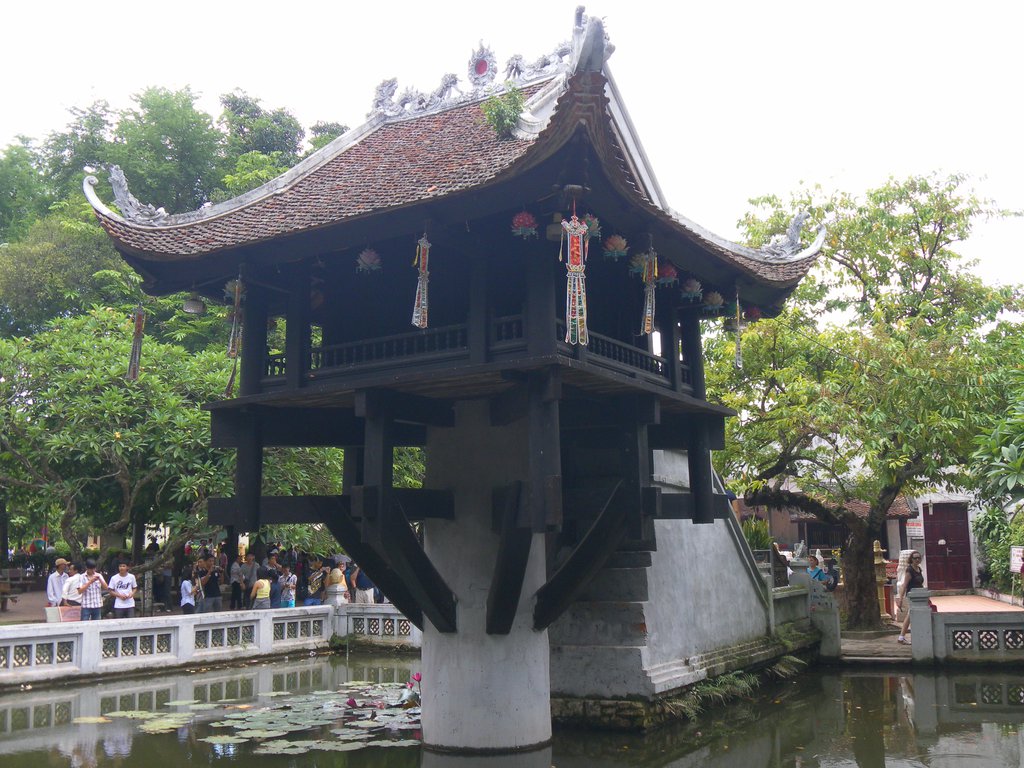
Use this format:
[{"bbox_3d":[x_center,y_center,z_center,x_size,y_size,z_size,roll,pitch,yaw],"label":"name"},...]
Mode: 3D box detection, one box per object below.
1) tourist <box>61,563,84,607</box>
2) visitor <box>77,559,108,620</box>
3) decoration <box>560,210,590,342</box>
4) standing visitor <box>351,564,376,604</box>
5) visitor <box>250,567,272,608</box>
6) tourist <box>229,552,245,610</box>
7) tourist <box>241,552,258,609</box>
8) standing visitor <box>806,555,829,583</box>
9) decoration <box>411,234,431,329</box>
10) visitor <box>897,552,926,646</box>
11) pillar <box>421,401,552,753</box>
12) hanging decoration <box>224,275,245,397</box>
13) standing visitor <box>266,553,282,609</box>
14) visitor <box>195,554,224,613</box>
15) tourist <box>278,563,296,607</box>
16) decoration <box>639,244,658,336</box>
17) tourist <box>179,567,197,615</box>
[{"bbox_3d":[-6.999,3.673,16.538,0.350,1.620,0.480,1,-10,-10],"label":"tourist"},{"bbox_3d":[-7.106,3.791,17.432,0.520,1.700,0.400,2,-10,-17],"label":"visitor"},{"bbox_3d":[0.462,-0.784,7.526,0.200,1.014,0.180,0,-10,-5],"label":"decoration"},{"bbox_3d":[-3.359,4.751,23.545,0.520,1.680,0.340,2,-10,-15],"label":"standing visitor"},{"bbox_3d":[-5.091,4.523,21.052,0.450,1.560,0.320,-1,-10,0],"label":"visitor"},{"bbox_3d":[-7.711,5.568,28.999,0.320,1.620,0.450,3,-10,-24],"label":"tourist"},{"bbox_3d":[-5.971,4.708,23.561,0.500,1.680,0.330,1,-10,-12],"label":"tourist"},{"bbox_3d":[5.897,4.088,19.883,0.480,1.550,0.320,-6,-11,26],"label":"standing visitor"},{"bbox_3d":[-0.699,-0.796,8.044,0.160,0.730,0.110,-7,-12,34],"label":"decoration"},{"bbox_3d":[6.953,3.726,18.014,0.420,1.620,0.470,-7,-11,31],"label":"visitor"},{"bbox_3d":[-0.262,1.873,10.197,1.250,3.180,1.250,-1,-9,0],"label":"pillar"},{"bbox_3d":[-2.523,-0.438,9.425,0.170,1.119,0.160,5,-12,-31],"label":"hanging decoration"},{"bbox_3d":[-5.170,4.518,22.272,0.480,1.700,0.380,6,-12,-34],"label":"standing visitor"},{"bbox_3d":[-5.650,4.088,19.506,0.520,1.710,0.420,8,-13,-41],"label":"visitor"},{"bbox_3d":[-4.477,4.359,20.574,0.420,1.580,0.310,-3,-10,11],"label":"tourist"},{"bbox_3d":[1.134,-0.771,8.541,0.110,0.730,0.160,-7,-11,31],"label":"decoration"},{"bbox_3d":[-5.951,4.109,18.896,0.330,1.570,0.400,2,-10,-17],"label":"tourist"}]

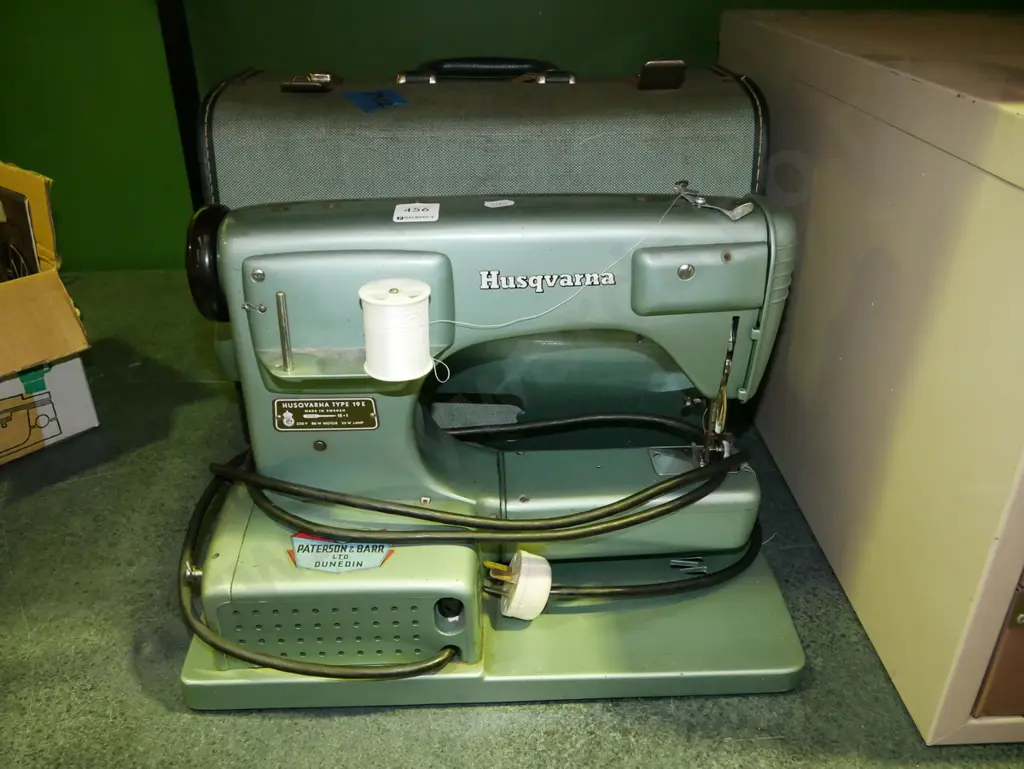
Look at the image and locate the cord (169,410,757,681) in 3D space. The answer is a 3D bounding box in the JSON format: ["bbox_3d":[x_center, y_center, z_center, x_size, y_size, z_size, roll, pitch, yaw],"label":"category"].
[{"bbox_3d":[-0.020,0.095,0.604,0.392,0.104,0.180,-1,29,-2],"label":"cord"}]

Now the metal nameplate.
[{"bbox_3d":[-0.116,0.018,0.554,0.064,0.022,0.002,-1,29,-2],"label":"metal nameplate"}]

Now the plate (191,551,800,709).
[{"bbox_3d":[-0.012,0.146,0.638,0.391,0.023,0.188,-1,29,-2],"label":"plate"}]

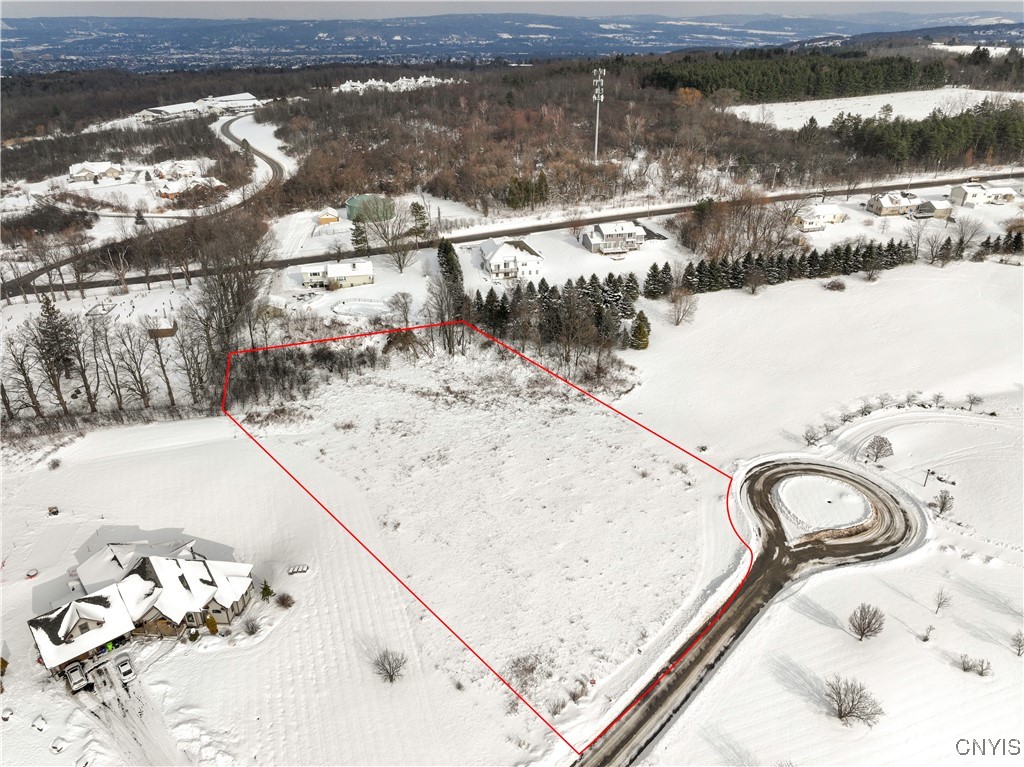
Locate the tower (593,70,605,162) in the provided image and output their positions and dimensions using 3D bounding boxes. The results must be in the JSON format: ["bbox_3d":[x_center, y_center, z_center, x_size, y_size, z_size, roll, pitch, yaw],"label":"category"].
[{"bbox_3d":[41.170,-126.540,337.760,5.470,42.850,5.470,-1,27,0],"label":"tower"}]

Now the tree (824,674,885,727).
[{"bbox_3d":[39.555,36.767,82.145,5.400,4.600,5.400,-1,27,0],"label":"tree"}]

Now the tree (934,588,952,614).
[{"bbox_3d":[65.516,33.383,108.338,2.200,4.500,2.200,0,27,0],"label":"tree"}]

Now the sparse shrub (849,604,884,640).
[{"bbox_3d":[51.707,35.066,103.601,4.700,5.700,4.700,0,27,0],"label":"sparse shrub"}]

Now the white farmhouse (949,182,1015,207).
[{"bbox_3d":[188.380,-75.790,284.520,20.500,6.900,8.400,-3,28,-5],"label":"white farmhouse"}]

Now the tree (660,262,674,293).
[{"bbox_3d":[42.840,-29.090,195.510,4.130,8.790,4.130,-1,27,0],"label":"tree"}]

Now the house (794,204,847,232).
[{"bbox_3d":[111.735,-60.485,260.117,15.500,6.000,10.000,-4,27,-6],"label":"house"}]

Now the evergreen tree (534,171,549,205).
[{"bbox_3d":[12.245,-79.309,287.401,5.500,13.600,5.500,0,27,0],"label":"evergreen tree"}]

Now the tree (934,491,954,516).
[{"bbox_3d":[77.467,21.430,127.101,2.900,4.500,2.900,0,27,0],"label":"tree"}]

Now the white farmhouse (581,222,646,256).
[{"bbox_3d":[33.940,-49.210,235.470,18.000,7.900,10.500,-7,28,-12],"label":"white farmhouse"}]

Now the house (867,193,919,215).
[{"bbox_3d":[157.557,-74.392,293.006,18.500,6.500,9.500,-9,29,-16],"label":"house"}]

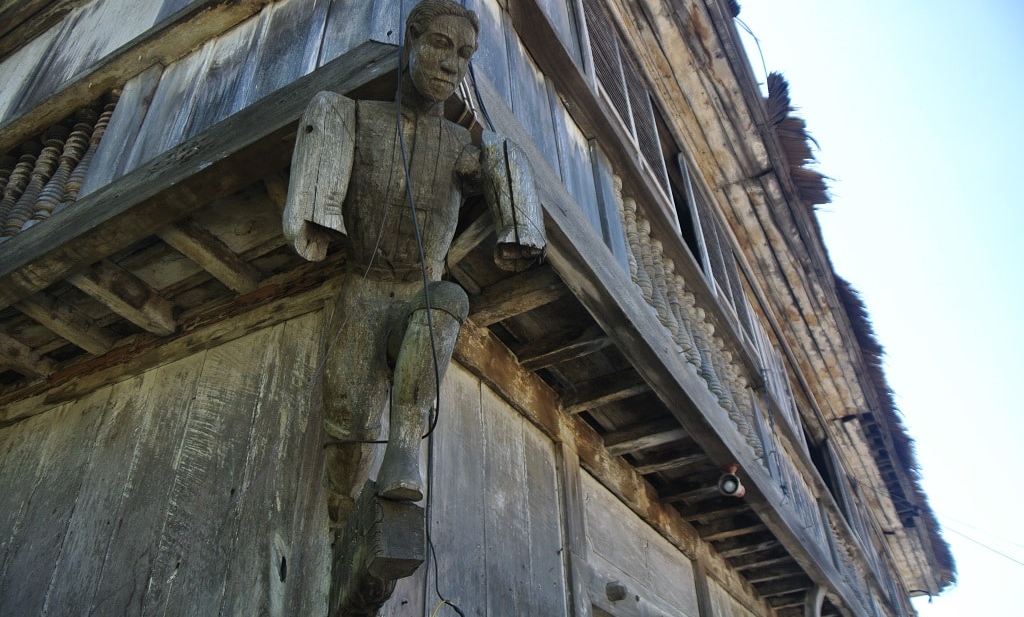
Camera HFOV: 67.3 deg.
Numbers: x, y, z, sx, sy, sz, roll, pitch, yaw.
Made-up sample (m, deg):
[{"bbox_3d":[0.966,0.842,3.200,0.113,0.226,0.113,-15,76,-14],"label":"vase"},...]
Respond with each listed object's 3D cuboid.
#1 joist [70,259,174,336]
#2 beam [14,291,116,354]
[{"bbox_3d":[-1.427,-0.057,2.829,0.072,0.121,0.429,-20,-41,22],"label":"joist"},{"bbox_3d":[-1.589,0.019,2.779,0.086,0.124,0.373,-20,-41,22],"label":"beam"}]

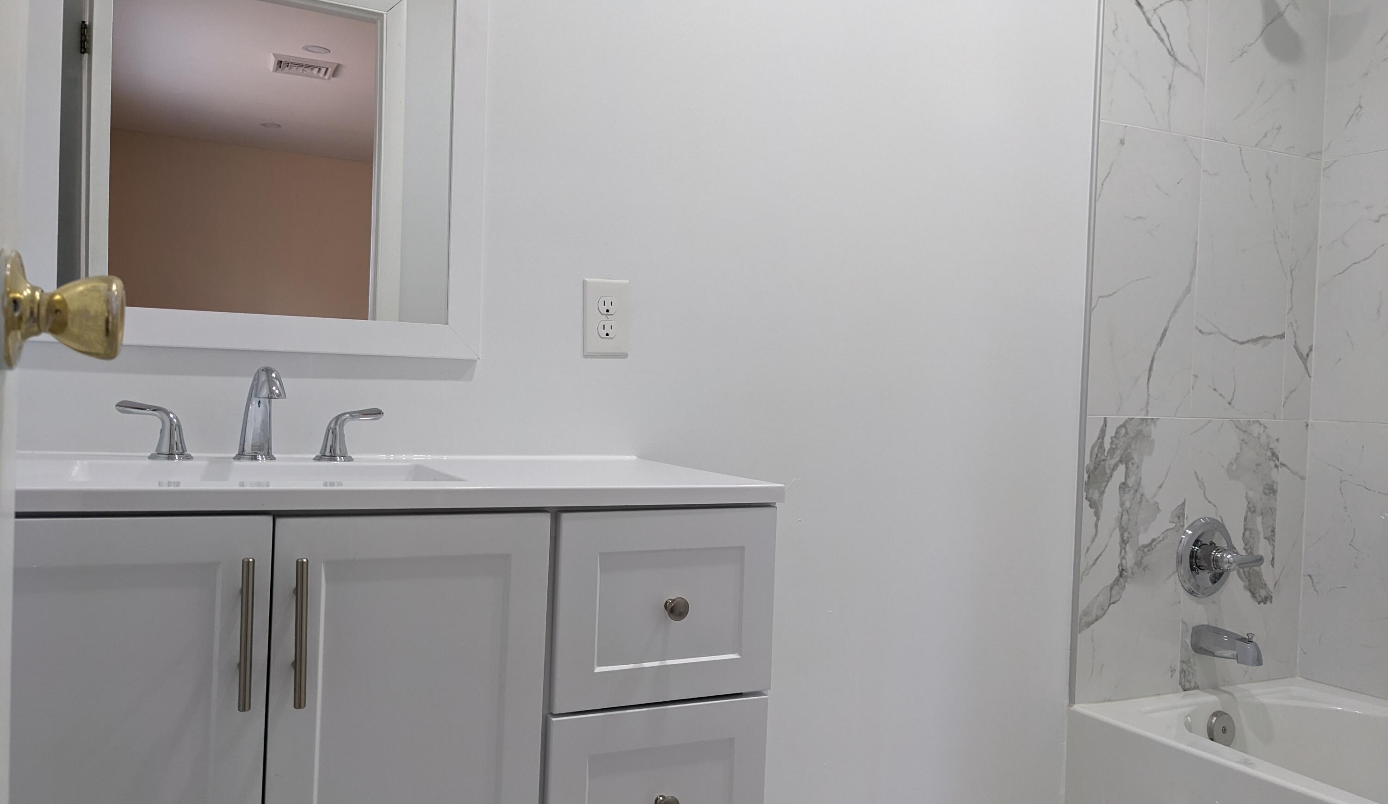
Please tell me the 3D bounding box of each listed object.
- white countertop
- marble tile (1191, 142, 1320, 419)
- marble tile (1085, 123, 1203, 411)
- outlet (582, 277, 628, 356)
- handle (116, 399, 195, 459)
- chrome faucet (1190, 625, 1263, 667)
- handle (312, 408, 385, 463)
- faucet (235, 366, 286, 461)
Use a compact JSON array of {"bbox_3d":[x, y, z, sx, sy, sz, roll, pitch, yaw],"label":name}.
[{"bbox_3d":[-0.464,0.093,1.352,1.050,0.025,0.477,2,1,-26],"label":"white countertop"},{"bbox_3d":[1.262,-0.264,2.439,0.380,0.606,0.011,2,1,-26],"label":"marble tile"},{"bbox_3d":[0.955,-0.271,2.291,0.302,0.606,0.011,2,1,-26],"label":"marble tile"},{"bbox_3d":[-0.141,-0.133,1.761,0.079,0.125,0.007,2,1,-26],"label":"outlet"},{"bbox_3d":[-0.703,0.036,1.415,0.092,0.074,0.054,2,1,-26],"label":"handle"},{"bbox_3d":[1.146,0.521,2.323,0.056,0.068,0.142,2,1,-26],"label":"chrome faucet"},{"bbox_3d":[-0.484,0.044,1.520,0.094,0.073,0.054,2,1,-26],"label":"handle"},{"bbox_3d":[-0.568,0.016,1.416,0.056,0.125,0.167,2,1,-26],"label":"faucet"}]

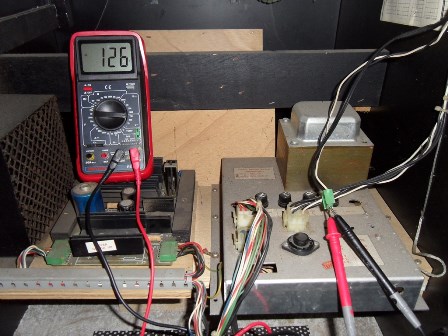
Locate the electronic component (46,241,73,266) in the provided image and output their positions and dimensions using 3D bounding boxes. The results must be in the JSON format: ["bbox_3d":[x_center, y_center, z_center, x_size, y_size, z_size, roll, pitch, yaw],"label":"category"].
[{"bbox_3d":[-0.180,0.094,0.396,0.018,0.011,0.028,-1,29,-1],"label":"electronic component"}]

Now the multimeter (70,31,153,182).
[{"bbox_3d":[-0.145,-0.079,0.480,0.095,0.193,0.041,-4,-5,-5],"label":"multimeter"}]

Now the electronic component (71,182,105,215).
[{"bbox_3d":[-0.165,0.048,0.446,0.035,0.046,0.035,-1,29,-1],"label":"electronic component"}]

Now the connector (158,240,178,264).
[{"bbox_3d":[-0.061,0.091,0.399,0.018,0.011,0.024,-1,29,-1],"label":"connector"}]

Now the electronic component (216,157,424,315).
[{"bbox_3d":[0.087,0.062,0.435,0.188,0.044,0.232,-1,29,-1],"label":"electronic component"}]

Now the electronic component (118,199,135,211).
[{"bbox_3d":[-0.119,0.053,0.447,0.017,0.025,0.017,-1,29,-1],"label":"electronic component"}]

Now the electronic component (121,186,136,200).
[{"bbox_3d":[-0.123,0.039,0.472,0.016,0.025,0.016,-1,29,-1],"label":"electronic component"}]

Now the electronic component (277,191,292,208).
[{"bbox_3d":[0.071,0.036,0.422,0.015,0.013,0.015,-1,29,-1],"label":"electronic component"}]

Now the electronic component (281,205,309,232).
[{"bbox_3d":[0.076,0.053,0.385,0.025,0.021,0.017,-1,29,-1],"label":"electronic component"}]

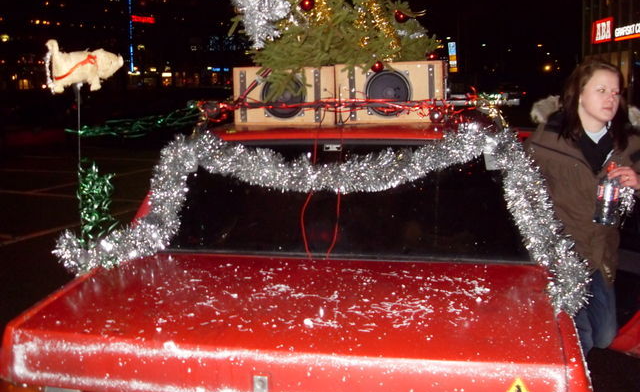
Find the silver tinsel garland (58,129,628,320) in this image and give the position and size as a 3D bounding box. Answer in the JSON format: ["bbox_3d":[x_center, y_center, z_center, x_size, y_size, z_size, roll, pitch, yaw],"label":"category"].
[{"bbox_3d":[-0.004,0.025,2.292,1.680,0.500,0.780,1,9,13],"label":"silver tinsel garland"}]

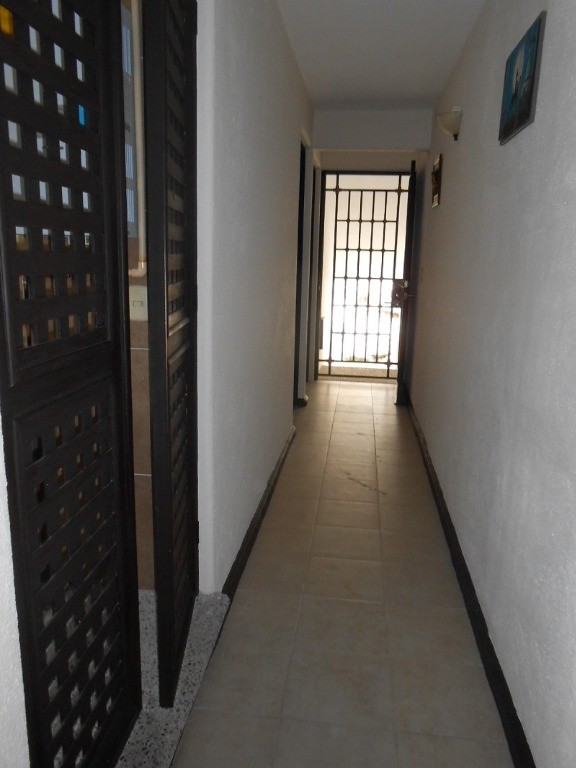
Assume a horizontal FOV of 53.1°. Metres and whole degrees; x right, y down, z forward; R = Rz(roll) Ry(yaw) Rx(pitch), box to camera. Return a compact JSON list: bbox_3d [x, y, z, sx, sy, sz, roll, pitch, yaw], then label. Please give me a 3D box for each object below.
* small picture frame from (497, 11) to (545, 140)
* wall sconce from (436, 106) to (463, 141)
[{"bbox_3d":[0.754,-0.970,1.887,0.018,0.285,0.417,3,12,7],"label":"small picture frame"},{"bbox_3d":[0.881,-1.426,3.186,0.115,0.150,0.250,3,12,7],"label":"wall sconce"}]

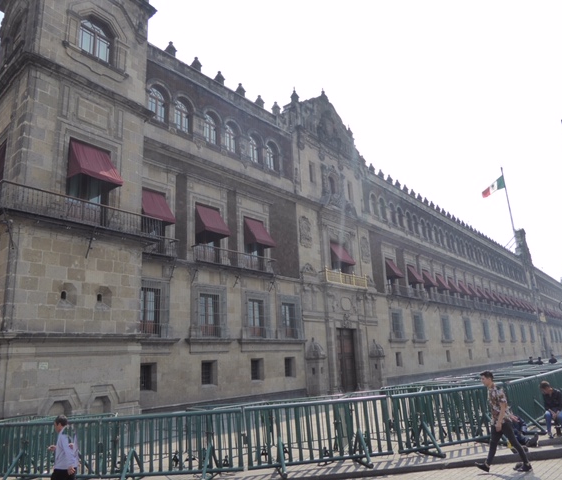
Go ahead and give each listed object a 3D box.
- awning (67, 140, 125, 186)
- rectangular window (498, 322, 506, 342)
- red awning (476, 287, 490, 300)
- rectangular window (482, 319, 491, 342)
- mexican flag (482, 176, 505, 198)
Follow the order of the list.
[{"bbox_3d":[-7.418,-3.074,18.541,1.100,1.740,1.720,-14,-19,37],"label":"awning"},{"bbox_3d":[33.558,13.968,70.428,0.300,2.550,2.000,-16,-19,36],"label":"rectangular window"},{"bbox_3d":[27.612,7.179,63.300,0.850,1.620,1.700,-15,-19,36],"label":"red awning"},{"bbox_3d":[29.489,13.045,66.241,0.300,2.850,2.200,-15,-19,36],"label":"rectangular window"},{"bbox_3d":[48.819,-12.225,106.309,4.890,4.344,0.600,-12,-17,27],"label":"mexican flag"}]

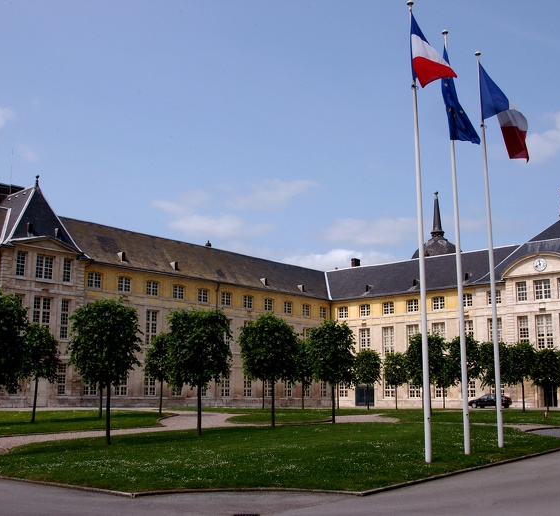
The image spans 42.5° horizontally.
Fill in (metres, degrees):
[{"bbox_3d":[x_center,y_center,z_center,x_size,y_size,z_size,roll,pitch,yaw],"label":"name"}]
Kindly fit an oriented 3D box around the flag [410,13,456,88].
[{"bbox_3d":[4.150,-5.600,19.500,1.350,2.200,0.700,0,-11,0],"label":"flag"}]

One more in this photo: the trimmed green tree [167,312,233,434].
[{"bbox_3d":[-2.970,4.140,26.400,2.400,4.600,2.400,0,-11,0],"label":"trimmed green tree"}]

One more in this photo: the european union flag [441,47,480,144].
[{"bbox_3d":[5.200,-4.690,20.800,1.200,2.900,0.700,0,-11,0],"label":"european union flag"}]

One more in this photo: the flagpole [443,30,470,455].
[{"bbox_3d":[4.920,-0.780,20.000,0.170,12.050,0.170,0,-11,0],"label":"flagpole"}]

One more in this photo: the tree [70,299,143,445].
[{"bbox_3d":[-5.650,3.660,23.500,2.400,4.720,2.400,0,-11,0],"label":"tree"}]

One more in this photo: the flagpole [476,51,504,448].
[{"bbox_3d":[6.240,-0.570,21.450,0.170,12.050,0.170,0,-11,0],"label":"flagpole"}]

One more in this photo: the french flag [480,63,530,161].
[{"bbox_3d":[6.900,-4.520,22.250,1.600,3.000,0.800,0,-11,0],"label":"french flag"}]

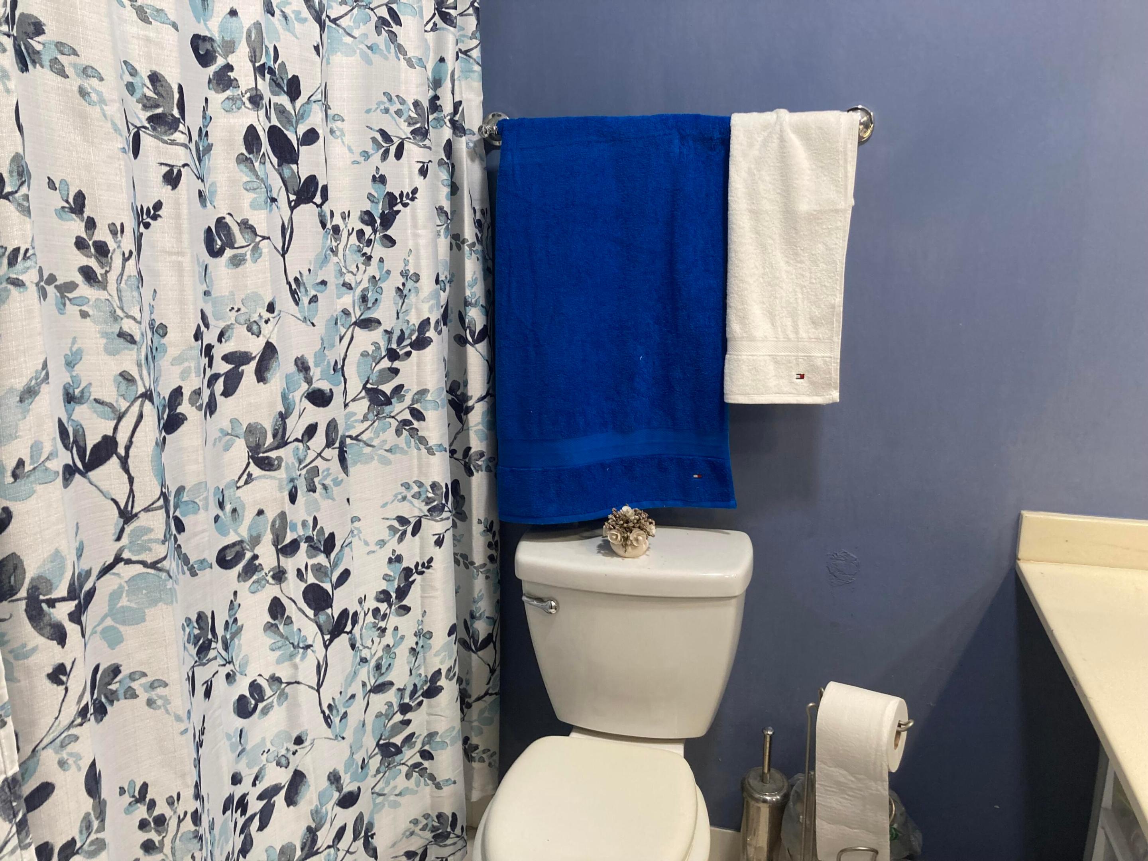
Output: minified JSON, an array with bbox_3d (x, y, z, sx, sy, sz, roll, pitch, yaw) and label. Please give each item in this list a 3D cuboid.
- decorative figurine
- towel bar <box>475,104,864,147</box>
[{"bbox_3d":[0.098,0.171,1.612,0.091,0.084,0.085,2,14,9],"label":"decorative figurine"},{"bbox_3d":[0.157,-0.516,1.573,0.690,0.062,0.080,4,14,15],"label":"towel bar"}]

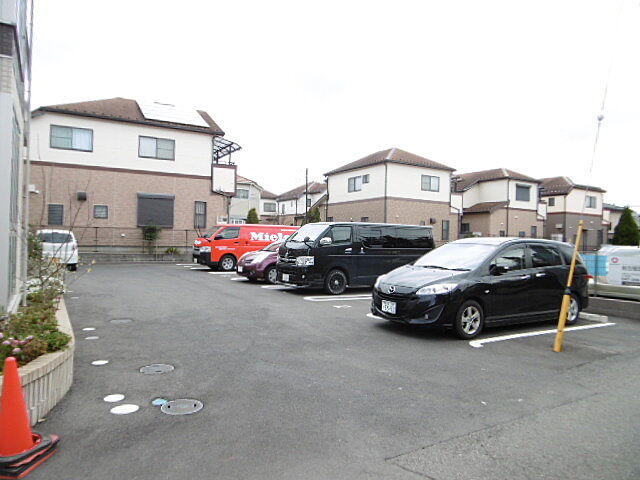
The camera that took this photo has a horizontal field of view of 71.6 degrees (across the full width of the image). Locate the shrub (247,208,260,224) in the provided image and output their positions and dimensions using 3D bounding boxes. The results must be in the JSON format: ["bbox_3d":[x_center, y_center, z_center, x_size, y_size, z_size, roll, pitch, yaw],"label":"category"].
[{"bbox_3d":[-6.445,-1.048,43.000,1.450,3.900,1.450,1,0,-31],"label":"shrub"}]

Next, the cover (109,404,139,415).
[{"bbox_3d":[-1.681,1.459,3.829,0.240,0.015,0.240,1,0,-30],"label":"cover"}]

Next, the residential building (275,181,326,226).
[{"bbox_3d":[-1.420,-3.371,60.000,7.200,8.600,8.400,1,0,-31],"label":"residential building"}]

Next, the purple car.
[{"bbox_3d":[-0.841,0.637,15.146,3.950,1.520,1.690,1,0,-31],"label":"purple car"}]

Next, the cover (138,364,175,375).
[{"bbox_3d":[-1.786,1.435,4.877,0.365,0.025,0.365,1,0,-31],"label":"cover"}]

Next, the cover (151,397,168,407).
[{"bbox_3d":[-1.412,1.447,3.929,0.165,0.020,0.165,1,0,-31],"label":"cover"}]

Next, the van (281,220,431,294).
[{"bbox_3d":[1.179,0.477,13.130,4.695,1.960,1.695,1,0,-31],"label":"van"}]

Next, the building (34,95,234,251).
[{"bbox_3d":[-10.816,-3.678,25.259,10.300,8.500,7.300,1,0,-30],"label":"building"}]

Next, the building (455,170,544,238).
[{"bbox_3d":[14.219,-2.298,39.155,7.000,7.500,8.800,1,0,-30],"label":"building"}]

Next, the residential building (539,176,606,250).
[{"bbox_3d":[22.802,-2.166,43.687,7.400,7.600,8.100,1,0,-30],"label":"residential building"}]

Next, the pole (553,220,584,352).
[{"bbox_3d":[3.534,0.649,6.261,0.110,1.878,0.110,10,0,-30],"label":"pole"}]

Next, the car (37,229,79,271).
[{"bbox_3d":[-10.588,0.341,17.821,1.475,1.630,3.395,1,0,-30],"label":"car"}]

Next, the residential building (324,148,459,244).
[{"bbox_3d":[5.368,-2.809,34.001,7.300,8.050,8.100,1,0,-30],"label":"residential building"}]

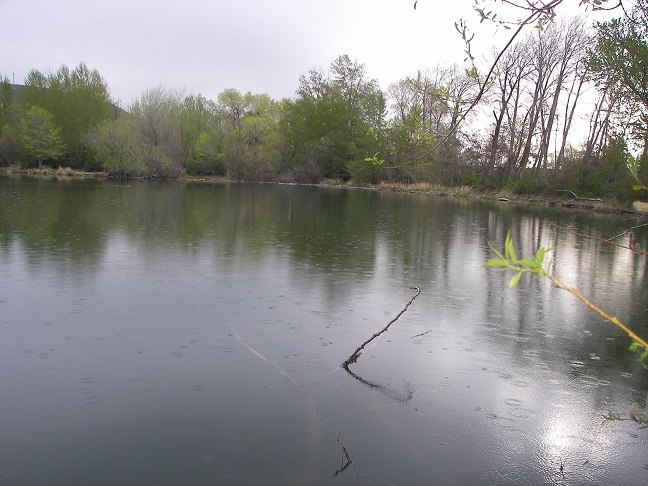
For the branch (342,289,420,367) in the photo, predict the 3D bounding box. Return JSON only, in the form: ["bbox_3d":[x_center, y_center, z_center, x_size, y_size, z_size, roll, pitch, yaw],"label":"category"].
[{"bbox_3d":[0.590,0.850,6.850,1.150,0.600,0.200,-3,8,-38],"label":"branch"}]

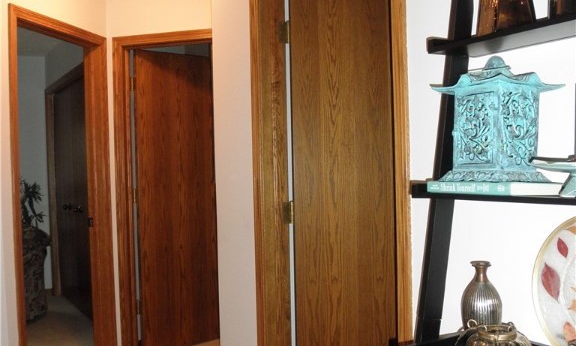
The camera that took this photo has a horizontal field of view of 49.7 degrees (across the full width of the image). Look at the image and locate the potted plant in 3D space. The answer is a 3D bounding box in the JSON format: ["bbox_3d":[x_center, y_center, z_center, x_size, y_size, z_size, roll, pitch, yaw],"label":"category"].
[{"bbox_3d":[-2.321,0.647,5.510,0.420,1.220,0.420,-1,1,15],"label":"potted plant"}]

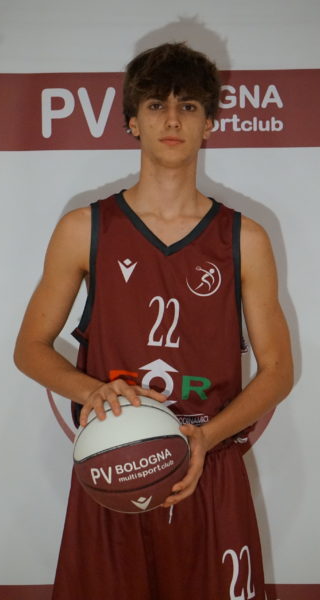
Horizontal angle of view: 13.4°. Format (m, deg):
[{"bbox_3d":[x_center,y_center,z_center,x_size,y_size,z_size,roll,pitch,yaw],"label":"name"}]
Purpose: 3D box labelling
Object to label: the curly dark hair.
[{"bbox_3d":[0.025,-0.460,2.970,0.212,0.200,0.240,-1,0,-2],"label":"curly dark hair"}]

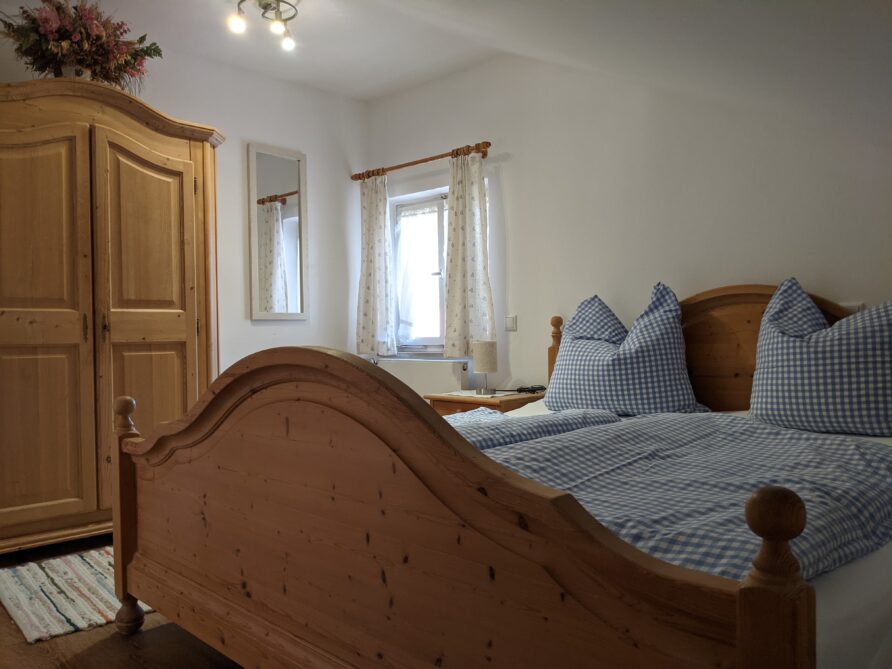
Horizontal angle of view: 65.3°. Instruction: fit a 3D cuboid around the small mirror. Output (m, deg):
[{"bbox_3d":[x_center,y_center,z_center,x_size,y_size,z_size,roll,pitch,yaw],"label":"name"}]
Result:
[{"bbox_3d":[-0.993,-0.590,4.122,0.030,1.009,0.381,0,1,44],"label":"small mirror"}]

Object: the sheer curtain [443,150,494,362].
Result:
[{"bbox_3d":[0.115,-0.422,3.804,0.294,1.092,0.100,0,1,44],"label":"sheer curtain"}]

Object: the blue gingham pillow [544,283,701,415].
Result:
[{"bbox_3d":[0.757,0.065,3.015,0.650,0.540,0.260,0,-7,36],"label":"blue gingham pillow"}]

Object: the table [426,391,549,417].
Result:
[{"bbox_3d":[0.212,0.572,3.651,0.525,0.505,0.422,0,1,44],"label":"table"}]

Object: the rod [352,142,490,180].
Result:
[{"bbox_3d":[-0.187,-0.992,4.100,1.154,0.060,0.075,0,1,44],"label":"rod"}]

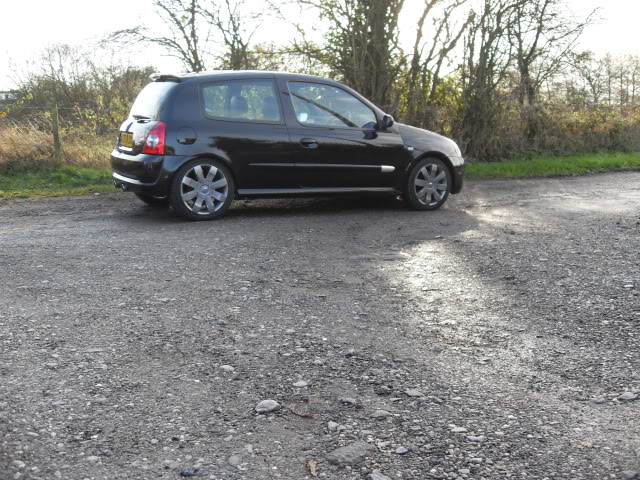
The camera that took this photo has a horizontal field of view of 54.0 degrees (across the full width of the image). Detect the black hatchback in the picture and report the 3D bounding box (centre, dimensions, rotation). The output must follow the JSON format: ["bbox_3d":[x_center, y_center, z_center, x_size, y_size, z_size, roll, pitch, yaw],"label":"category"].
[{"bbox_3d":[-0.202,-1.031,6.861,3.800,1.420,1.680,-4,9,-28],"label":"black hatchback"}]

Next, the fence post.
[{"bbox_3d":[-4.710,-1.838,11.223,0.110,1.134,0.110,-3,8,-22],"label":"fence post"}]

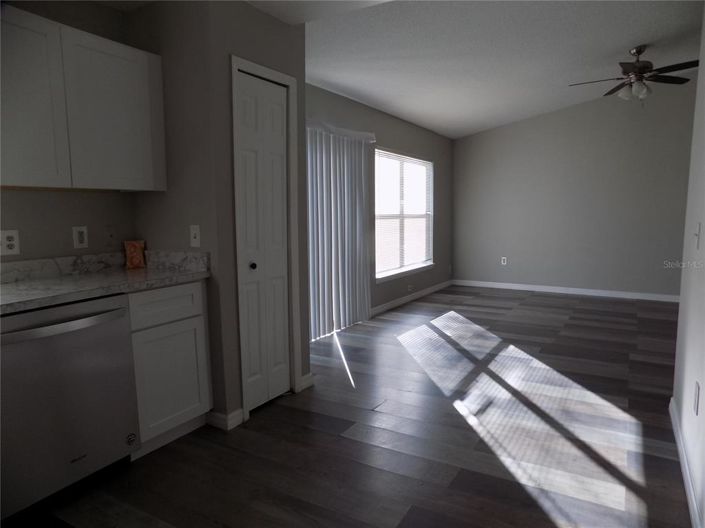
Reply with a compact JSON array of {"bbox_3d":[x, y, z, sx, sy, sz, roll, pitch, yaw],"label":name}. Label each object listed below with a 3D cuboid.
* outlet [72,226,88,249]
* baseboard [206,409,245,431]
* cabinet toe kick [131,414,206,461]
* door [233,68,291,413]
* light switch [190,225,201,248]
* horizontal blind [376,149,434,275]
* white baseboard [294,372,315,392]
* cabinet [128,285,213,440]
[{"bbox_3d":[-1.528,-0.148,2.633,0.010,0.117,0.076,3,7,31],"label":"outlet"},{"bbox_3d":[-0.748,0.898,2.775,0.176,0.094,0.130,3,7,31],"label":"baseboard"},{"bbox_3d":[-0.989,0.920,2.558,0.017,0.102,0.488,3,7,31],"label":"cabinet toe kick"},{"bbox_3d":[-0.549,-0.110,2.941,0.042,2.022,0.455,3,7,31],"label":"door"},{"bbox_3d":[-0.892,-0.158,2.675,0.073,0.118,0.009,3,7,31],"label":"light switch"},{"bbox_3d":[0.697,-0.657,6.261,0.110,1.513,1.834,3,7,31],"label":"horizontal blind"},{"bbox_3d":[-0.340,0.836,3.302,0.022,0.095,0.205,3,7,31],"label":"white baseboard"},{"bbox_3d":[-1.194,0.482,2.644,0.610,0.763,0.488,3,7,31],"label":"cabinet"}]

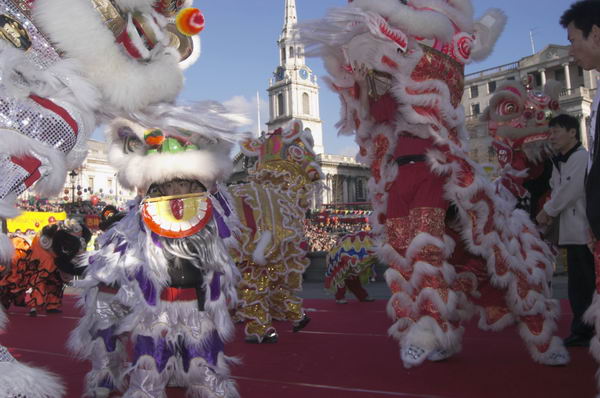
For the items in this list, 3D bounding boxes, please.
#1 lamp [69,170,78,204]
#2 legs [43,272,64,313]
[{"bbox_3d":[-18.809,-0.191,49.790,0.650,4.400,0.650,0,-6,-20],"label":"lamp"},{"bbox_3d":[-4.062,1.490,9.872,0.380,0.720,0.360,-5,-6,30],"label":"legs"}]

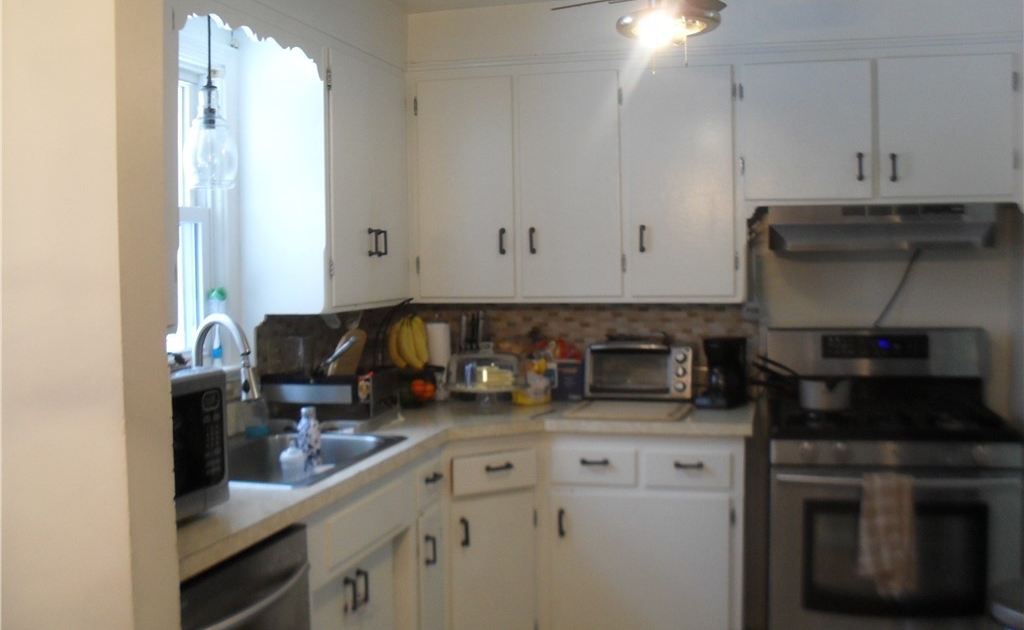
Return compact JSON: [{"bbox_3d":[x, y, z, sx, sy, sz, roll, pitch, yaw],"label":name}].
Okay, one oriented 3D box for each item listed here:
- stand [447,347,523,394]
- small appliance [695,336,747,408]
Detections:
[{"bbox_3d":[-0.104,0.226,3.902,0.280,0.230,0.280,0,3,14],"label":"stand"},{"bbox_3d":[0.762,0.199,3.792,0.180,0.270,0.150,-2,3,-26],"label":"small appliance"}]

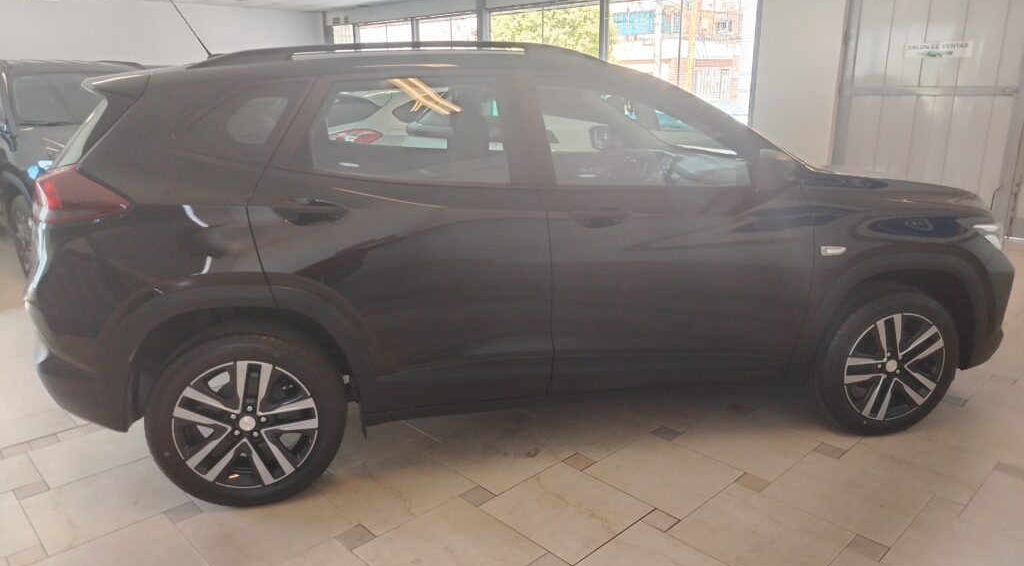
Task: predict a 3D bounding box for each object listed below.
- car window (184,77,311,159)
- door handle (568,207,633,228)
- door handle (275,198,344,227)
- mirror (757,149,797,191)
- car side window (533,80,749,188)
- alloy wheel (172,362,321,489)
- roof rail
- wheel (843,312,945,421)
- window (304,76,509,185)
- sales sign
[{"bbox_3d":[-0.886,-0.536,2.360,0.380,0.280,0.050,-2,-6,-5],"label":"car window"},{"bbox_3d":[0.313,-0.229,2.522,0.235,0.072,0.050,-3,16,-11],"label":"door handle"},{"bbox_3d":[-0.655,-0.230,2.316,0.230,0.083,0.050,-3,16,-11],"label":"door handle"},{"bbox_3d":[0.941,-0.401,2.531,0.110,0.155,0.170,-3,16,-11],"label":"mirror"},{"bbox_3d":[0.495,-0.546,2.629,0.810,0.395,0.050,-3,-5,-11],"label":"car side window"},{"bbox_3d":[-0.934,0.478,2.536,0.475,0.475,0.165,-3,16,-11],"label":"alloy wheel"},{"bbox_3d":[-0.416,-0.809,2.513,1.400,0.095,0.055,-3,16,-11],"label":"roof rail"},{"bbox_3d":[1.583,0.336,3.032,0.475,0.475,0.165,-3,16,-11],"label":"wheel"},{"bbox_3d":[-0.352,-0.524,2.461,0.680,0.390,0.050,-3,-5,-11],"label":"window"},{"bbox_3d":[4.311,-2.355,7.186,0.620,0.150,0.012,14,21,43],"label":"sales sign"}]

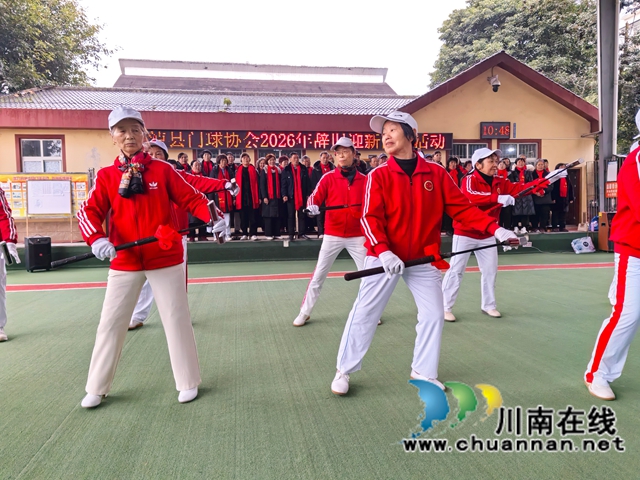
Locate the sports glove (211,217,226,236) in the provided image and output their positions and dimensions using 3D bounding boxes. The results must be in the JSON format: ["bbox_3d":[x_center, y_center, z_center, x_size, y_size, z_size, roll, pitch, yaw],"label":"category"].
[{"bbox_3d":[-0.509,-0.064,2.500,0.090,0.100,0.100,-2,4,-20],"label":"sports glove"}]

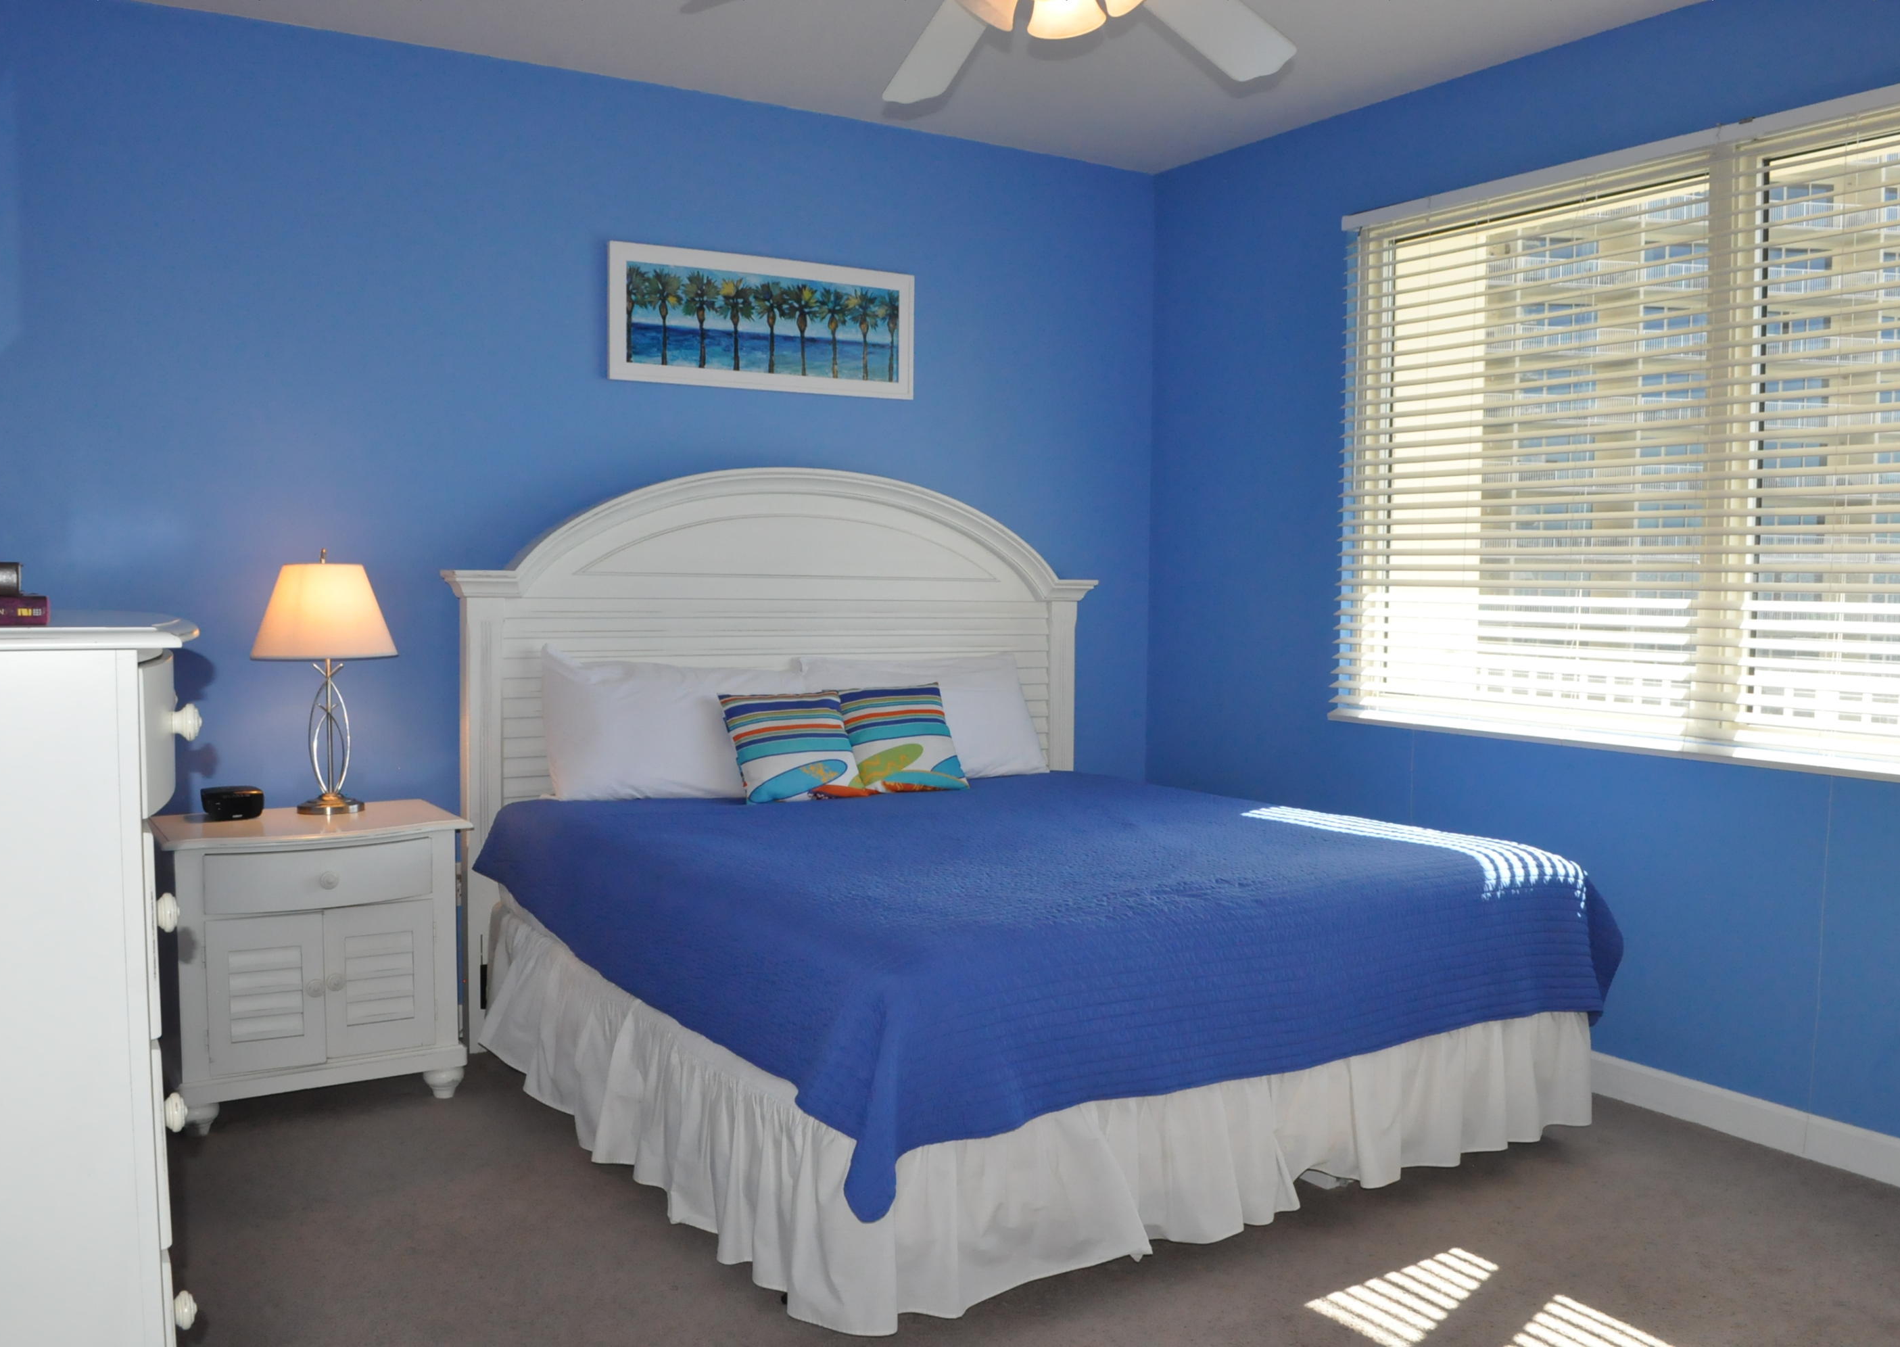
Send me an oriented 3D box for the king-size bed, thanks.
[{"bbox_3d":[0.084,0.253,3.860,2.150,1.630,2.020,-2,4,-32],"label":"king-size bed"}]

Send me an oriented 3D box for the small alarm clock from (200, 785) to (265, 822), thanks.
[{"bbox_3d":[-1.811,0.325,3.828,0.155,0.078,0.100,-2,4,-30],"label":"small alarm clock"}]

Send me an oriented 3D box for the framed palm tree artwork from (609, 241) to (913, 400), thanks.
[{"bbox_3d":[-0.548,-1.044,4.574,0.980,0.382,0.035,-2,4,-30],"label":"framed palm tree artwork"}]

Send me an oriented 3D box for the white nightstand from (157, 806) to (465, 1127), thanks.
[{"bbox_3d":[-1.595,0.714,3.786,0.690,0.690,0.480,-2,4,-30],"label":"white nightstand"}]

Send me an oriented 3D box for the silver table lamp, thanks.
[{"bbox_3d":[-1.599,0.023,3.901,0.356,0.675,0.356,-2,4,-30],"label":"silver table lamp"}]

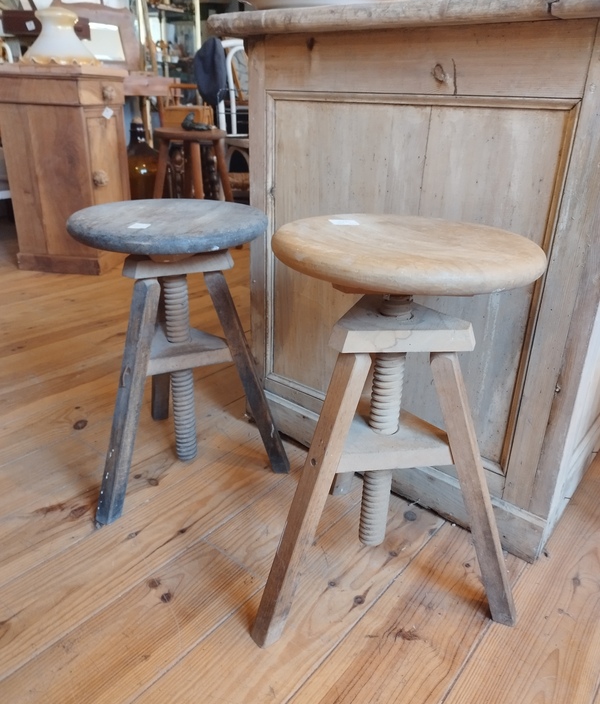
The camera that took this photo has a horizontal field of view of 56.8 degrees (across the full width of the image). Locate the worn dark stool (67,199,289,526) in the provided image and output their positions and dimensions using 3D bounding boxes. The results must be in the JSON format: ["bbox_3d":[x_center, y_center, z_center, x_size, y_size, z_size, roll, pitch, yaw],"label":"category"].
[{"bbox_3d":[-0.245,-0.011,1.069,0.386,0.516,0.390,-10,27,-26],"label":"worn dark stool"}]

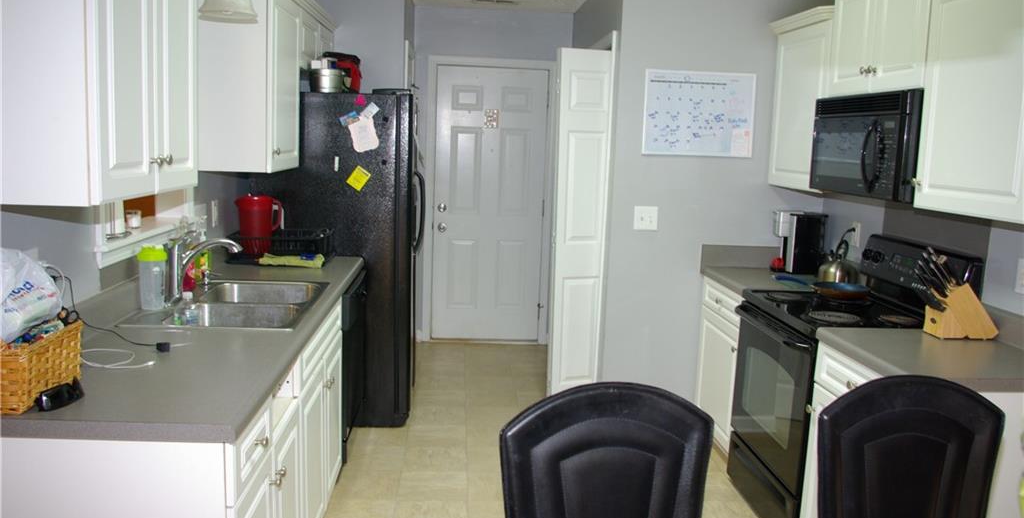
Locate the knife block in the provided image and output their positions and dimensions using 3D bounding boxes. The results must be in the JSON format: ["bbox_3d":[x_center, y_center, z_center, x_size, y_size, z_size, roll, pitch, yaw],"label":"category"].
[{"bbox_3d":[1.615,0.175,2.758,0.222,0.205,0.118,2,9,-4],"label":"knife block"}]

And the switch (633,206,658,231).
[{"bbox_3d":[0.717,-0.214,4.101,0.123,0.124,0.012,2,9,-4],"label":"switch"}]

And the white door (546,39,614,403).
[{"bbox_3d":[0.351,-0.128,4.252,0.315,2.020,0.080,2,9,-4],"label":"white door"}]

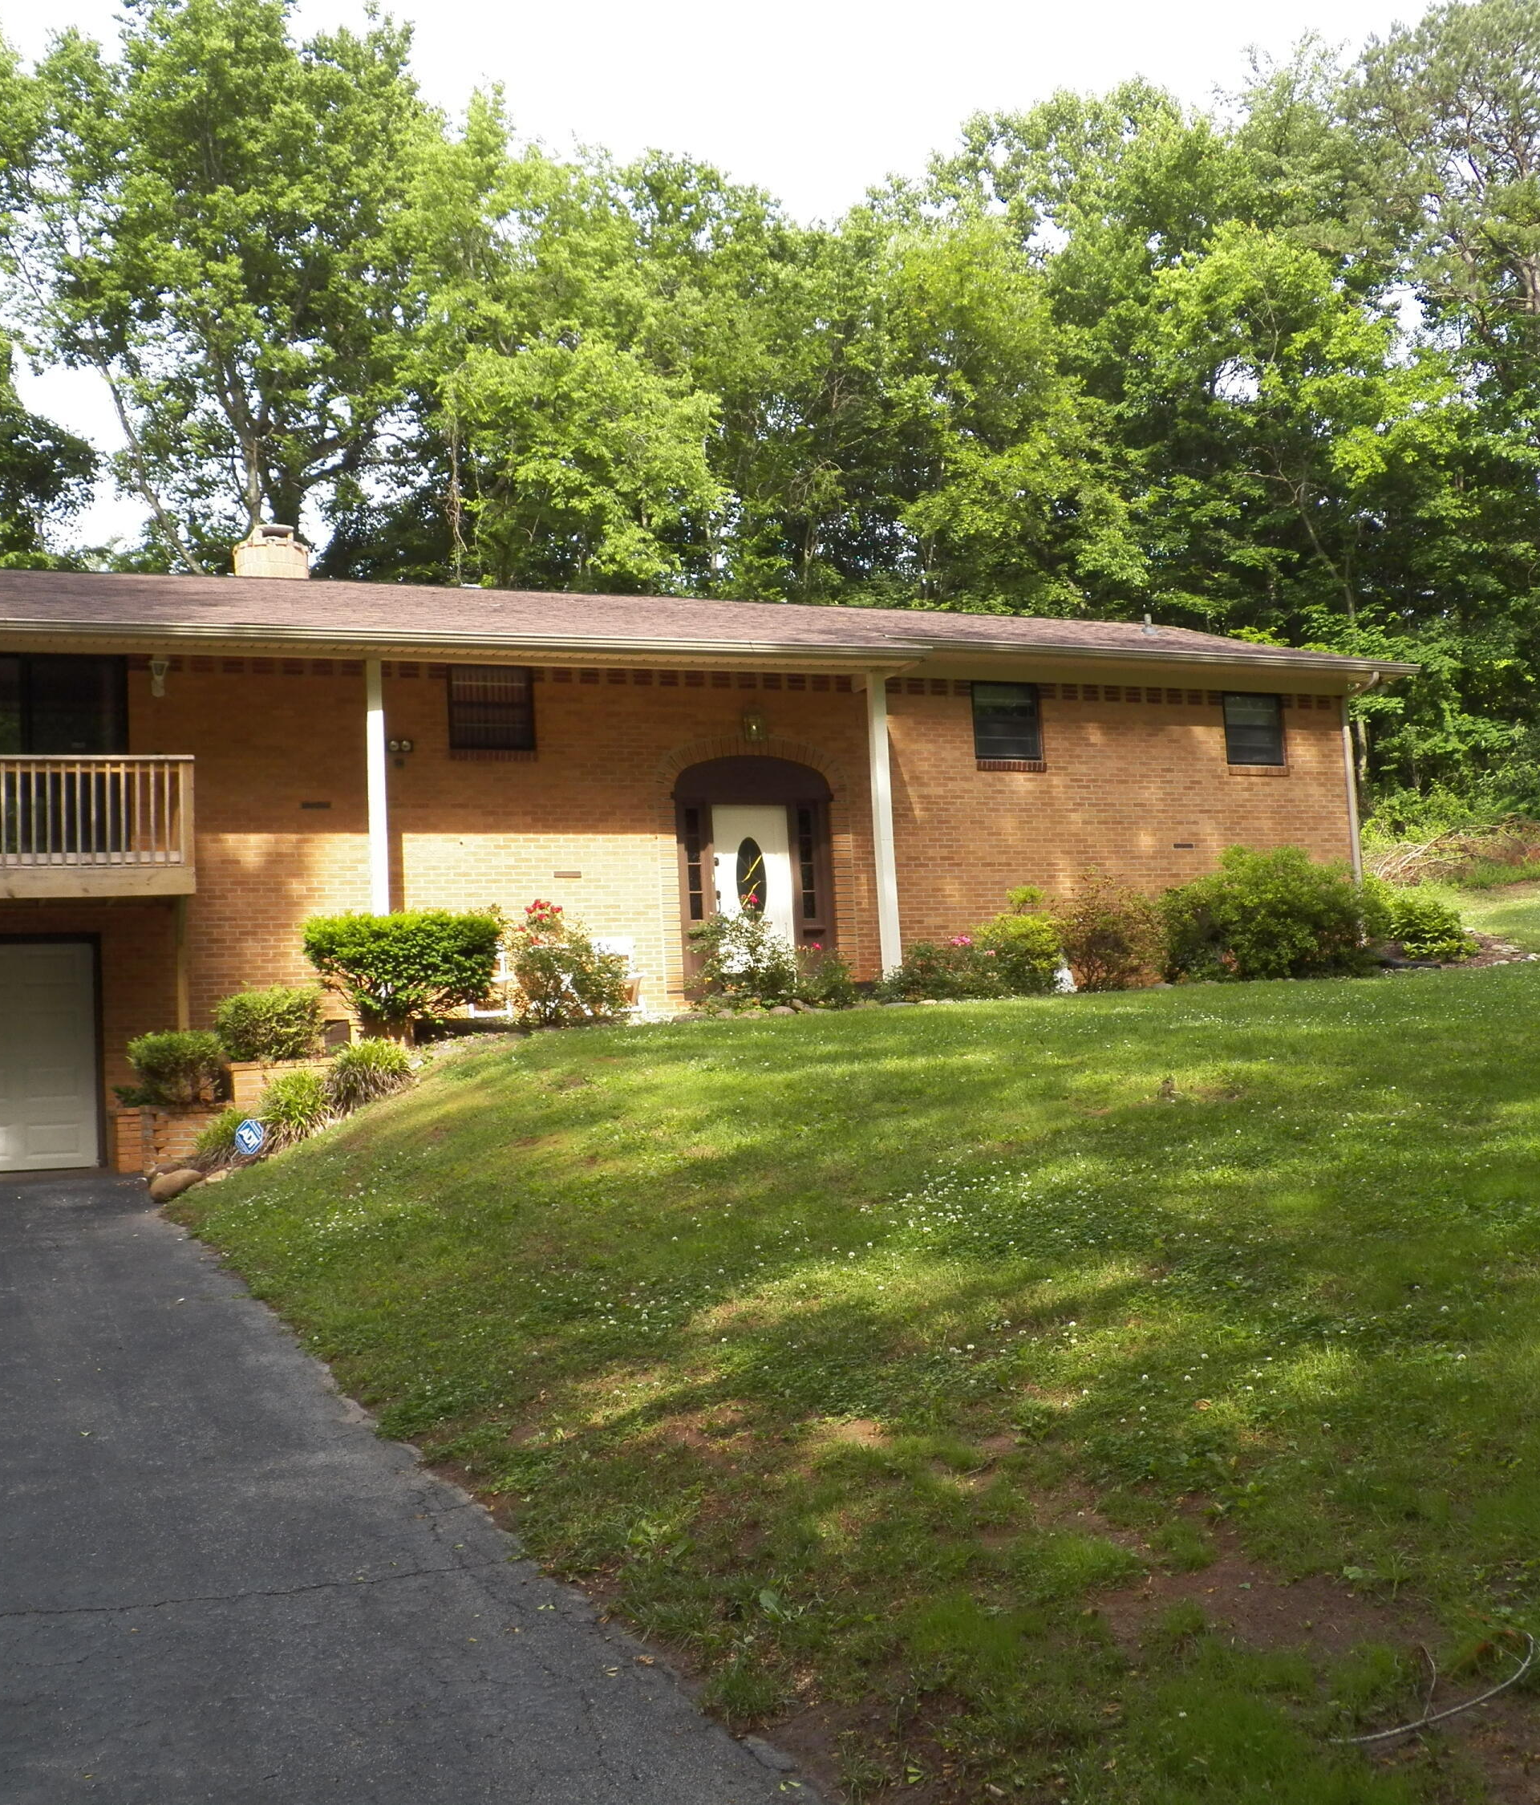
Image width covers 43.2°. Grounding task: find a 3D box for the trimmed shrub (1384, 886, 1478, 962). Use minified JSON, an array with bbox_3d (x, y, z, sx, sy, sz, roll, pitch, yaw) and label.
[{"bbox_3d":[8.366,0.262,24.642,1.100,0.900,1.050,-1,-5,-22],"label":"trimmed shrub"}]

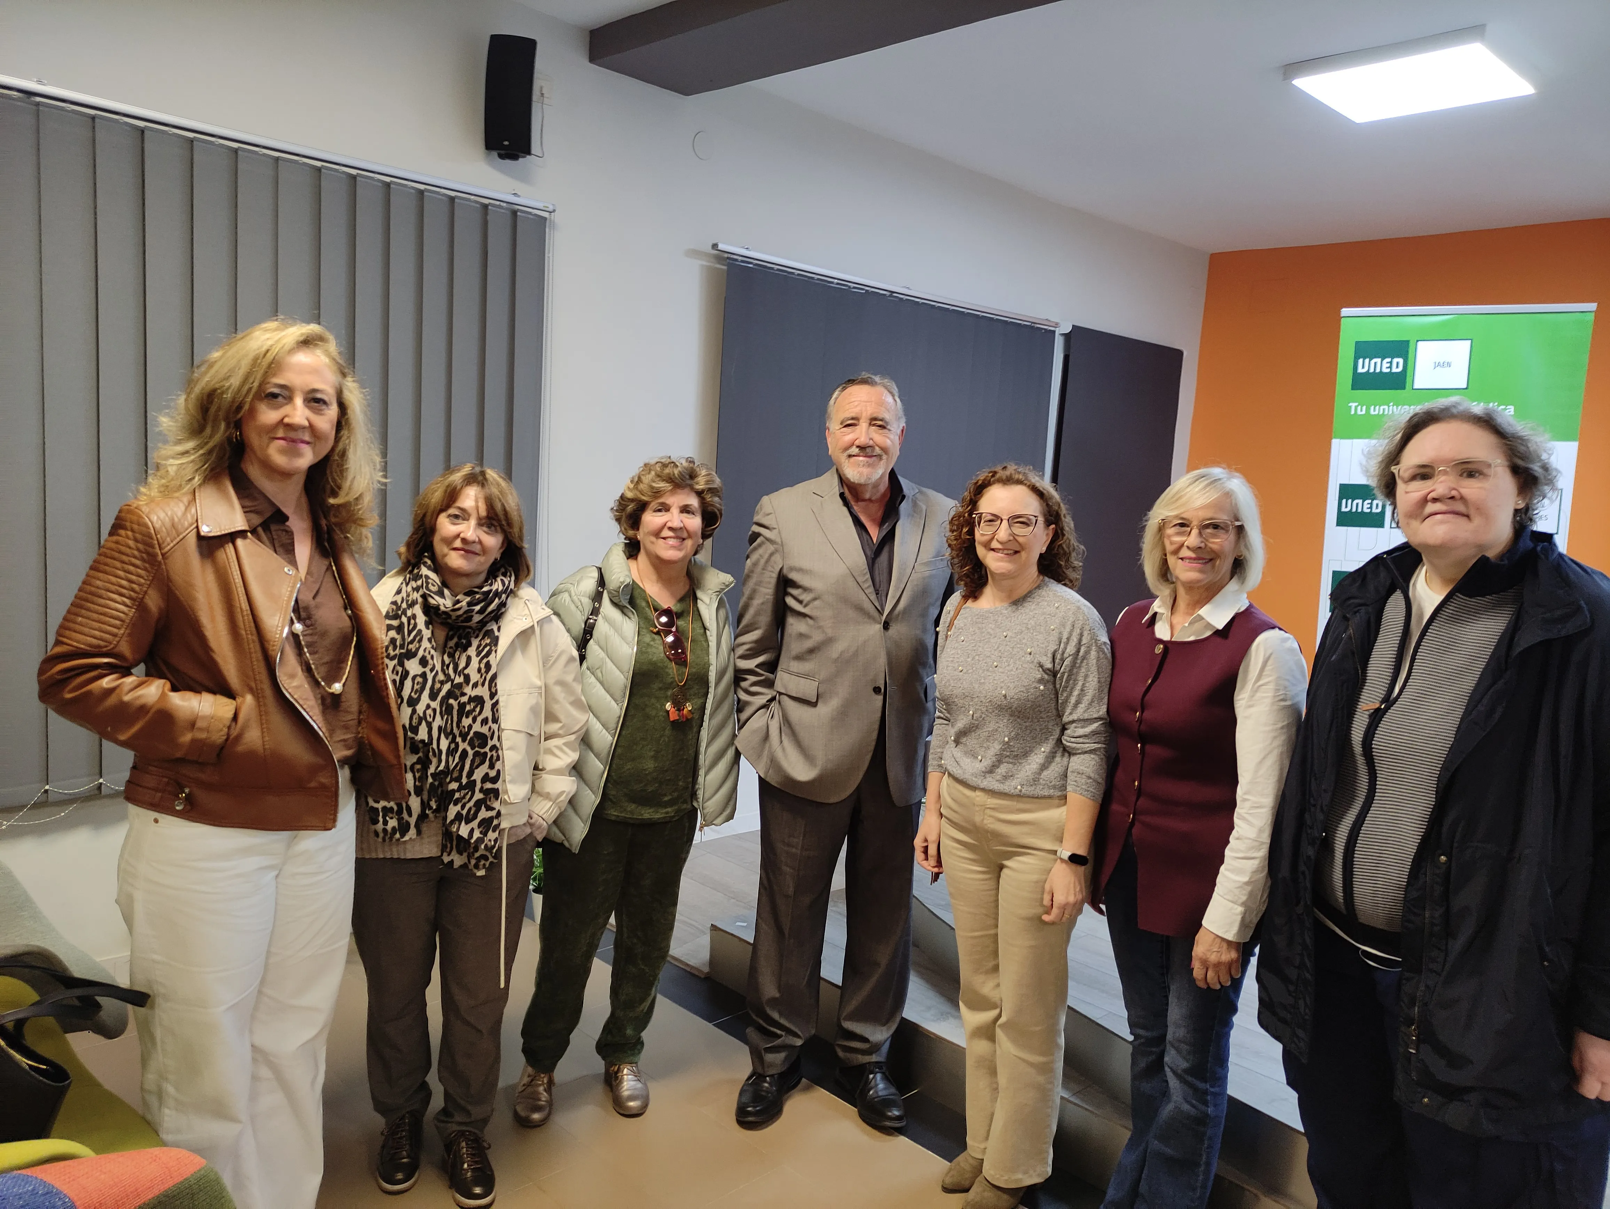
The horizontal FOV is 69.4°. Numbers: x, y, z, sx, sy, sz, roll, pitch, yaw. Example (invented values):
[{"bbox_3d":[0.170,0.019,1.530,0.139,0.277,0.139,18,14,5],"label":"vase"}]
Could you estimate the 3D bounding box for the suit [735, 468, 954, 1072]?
[{"bbox_3d":[0.092,0.413,2.839,0.515,1.483,0.340,3,7,-7],"label":"suit"}]

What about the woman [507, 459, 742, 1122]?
[{"bbox_3d":[-0.457,0.443,2.797,0.510,1.589,0.360,2,7,-14],"label":"woman"}]

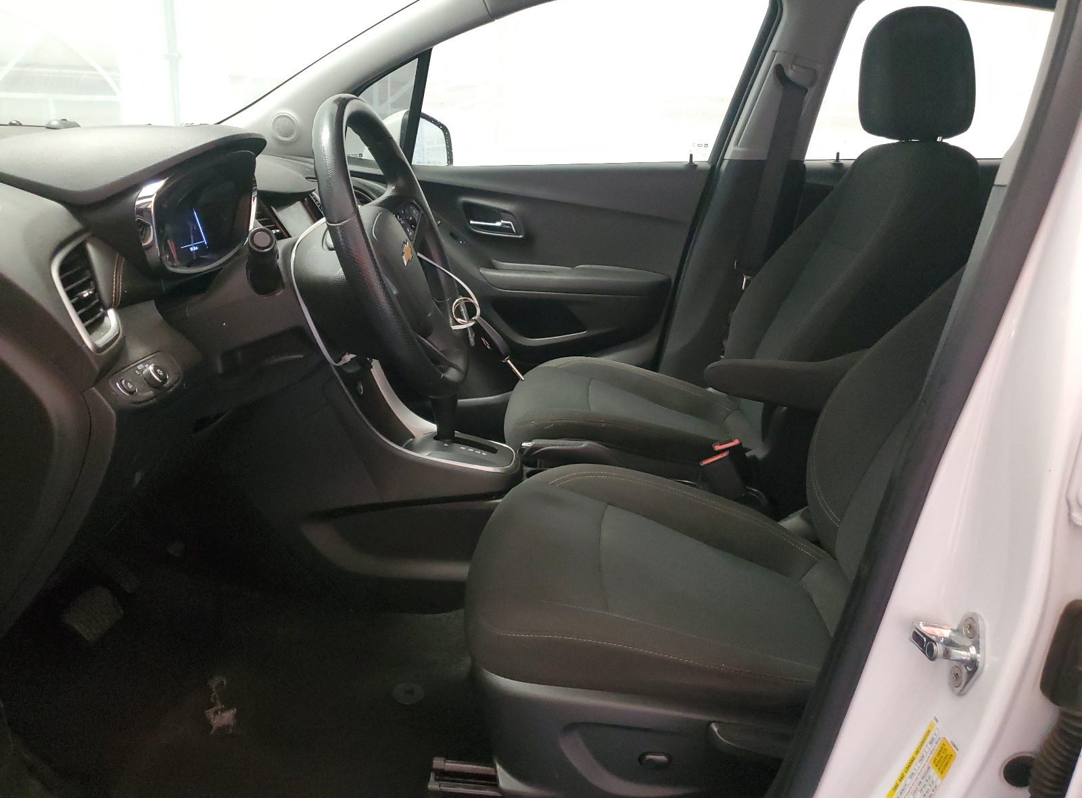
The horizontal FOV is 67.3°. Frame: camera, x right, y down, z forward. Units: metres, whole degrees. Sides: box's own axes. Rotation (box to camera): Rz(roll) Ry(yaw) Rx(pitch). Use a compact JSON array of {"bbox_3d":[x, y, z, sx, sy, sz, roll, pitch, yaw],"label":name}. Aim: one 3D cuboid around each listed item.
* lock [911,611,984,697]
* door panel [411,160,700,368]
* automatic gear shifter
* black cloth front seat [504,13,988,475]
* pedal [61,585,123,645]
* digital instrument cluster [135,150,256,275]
[{"bbox_3d":[0.273,0.169,0.563,0.040,0.064,0.040,4,15,4],"label":"lock"},{"bbox_3d":[-0.071,-0.284,2.019,0.900,0.620,0.150,4,15,4],"label":"door panel"},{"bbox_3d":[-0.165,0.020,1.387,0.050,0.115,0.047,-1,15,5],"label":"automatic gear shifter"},{"bbox_3d":[0.368,-0.239,1.655,0.860,1.050,0.540,4,15,4],"label":"black cloth front seat"},{"bbox_3d":[-0.645,0.308,1.163,0.027,0.060,0.088,-37,9,13],"label":"pedal"},{"bbox_3d":[-0.410,-0.231,0.997,0.060,0.140,0.260,-4,15,6],"label":"digital instrument cluster"}]

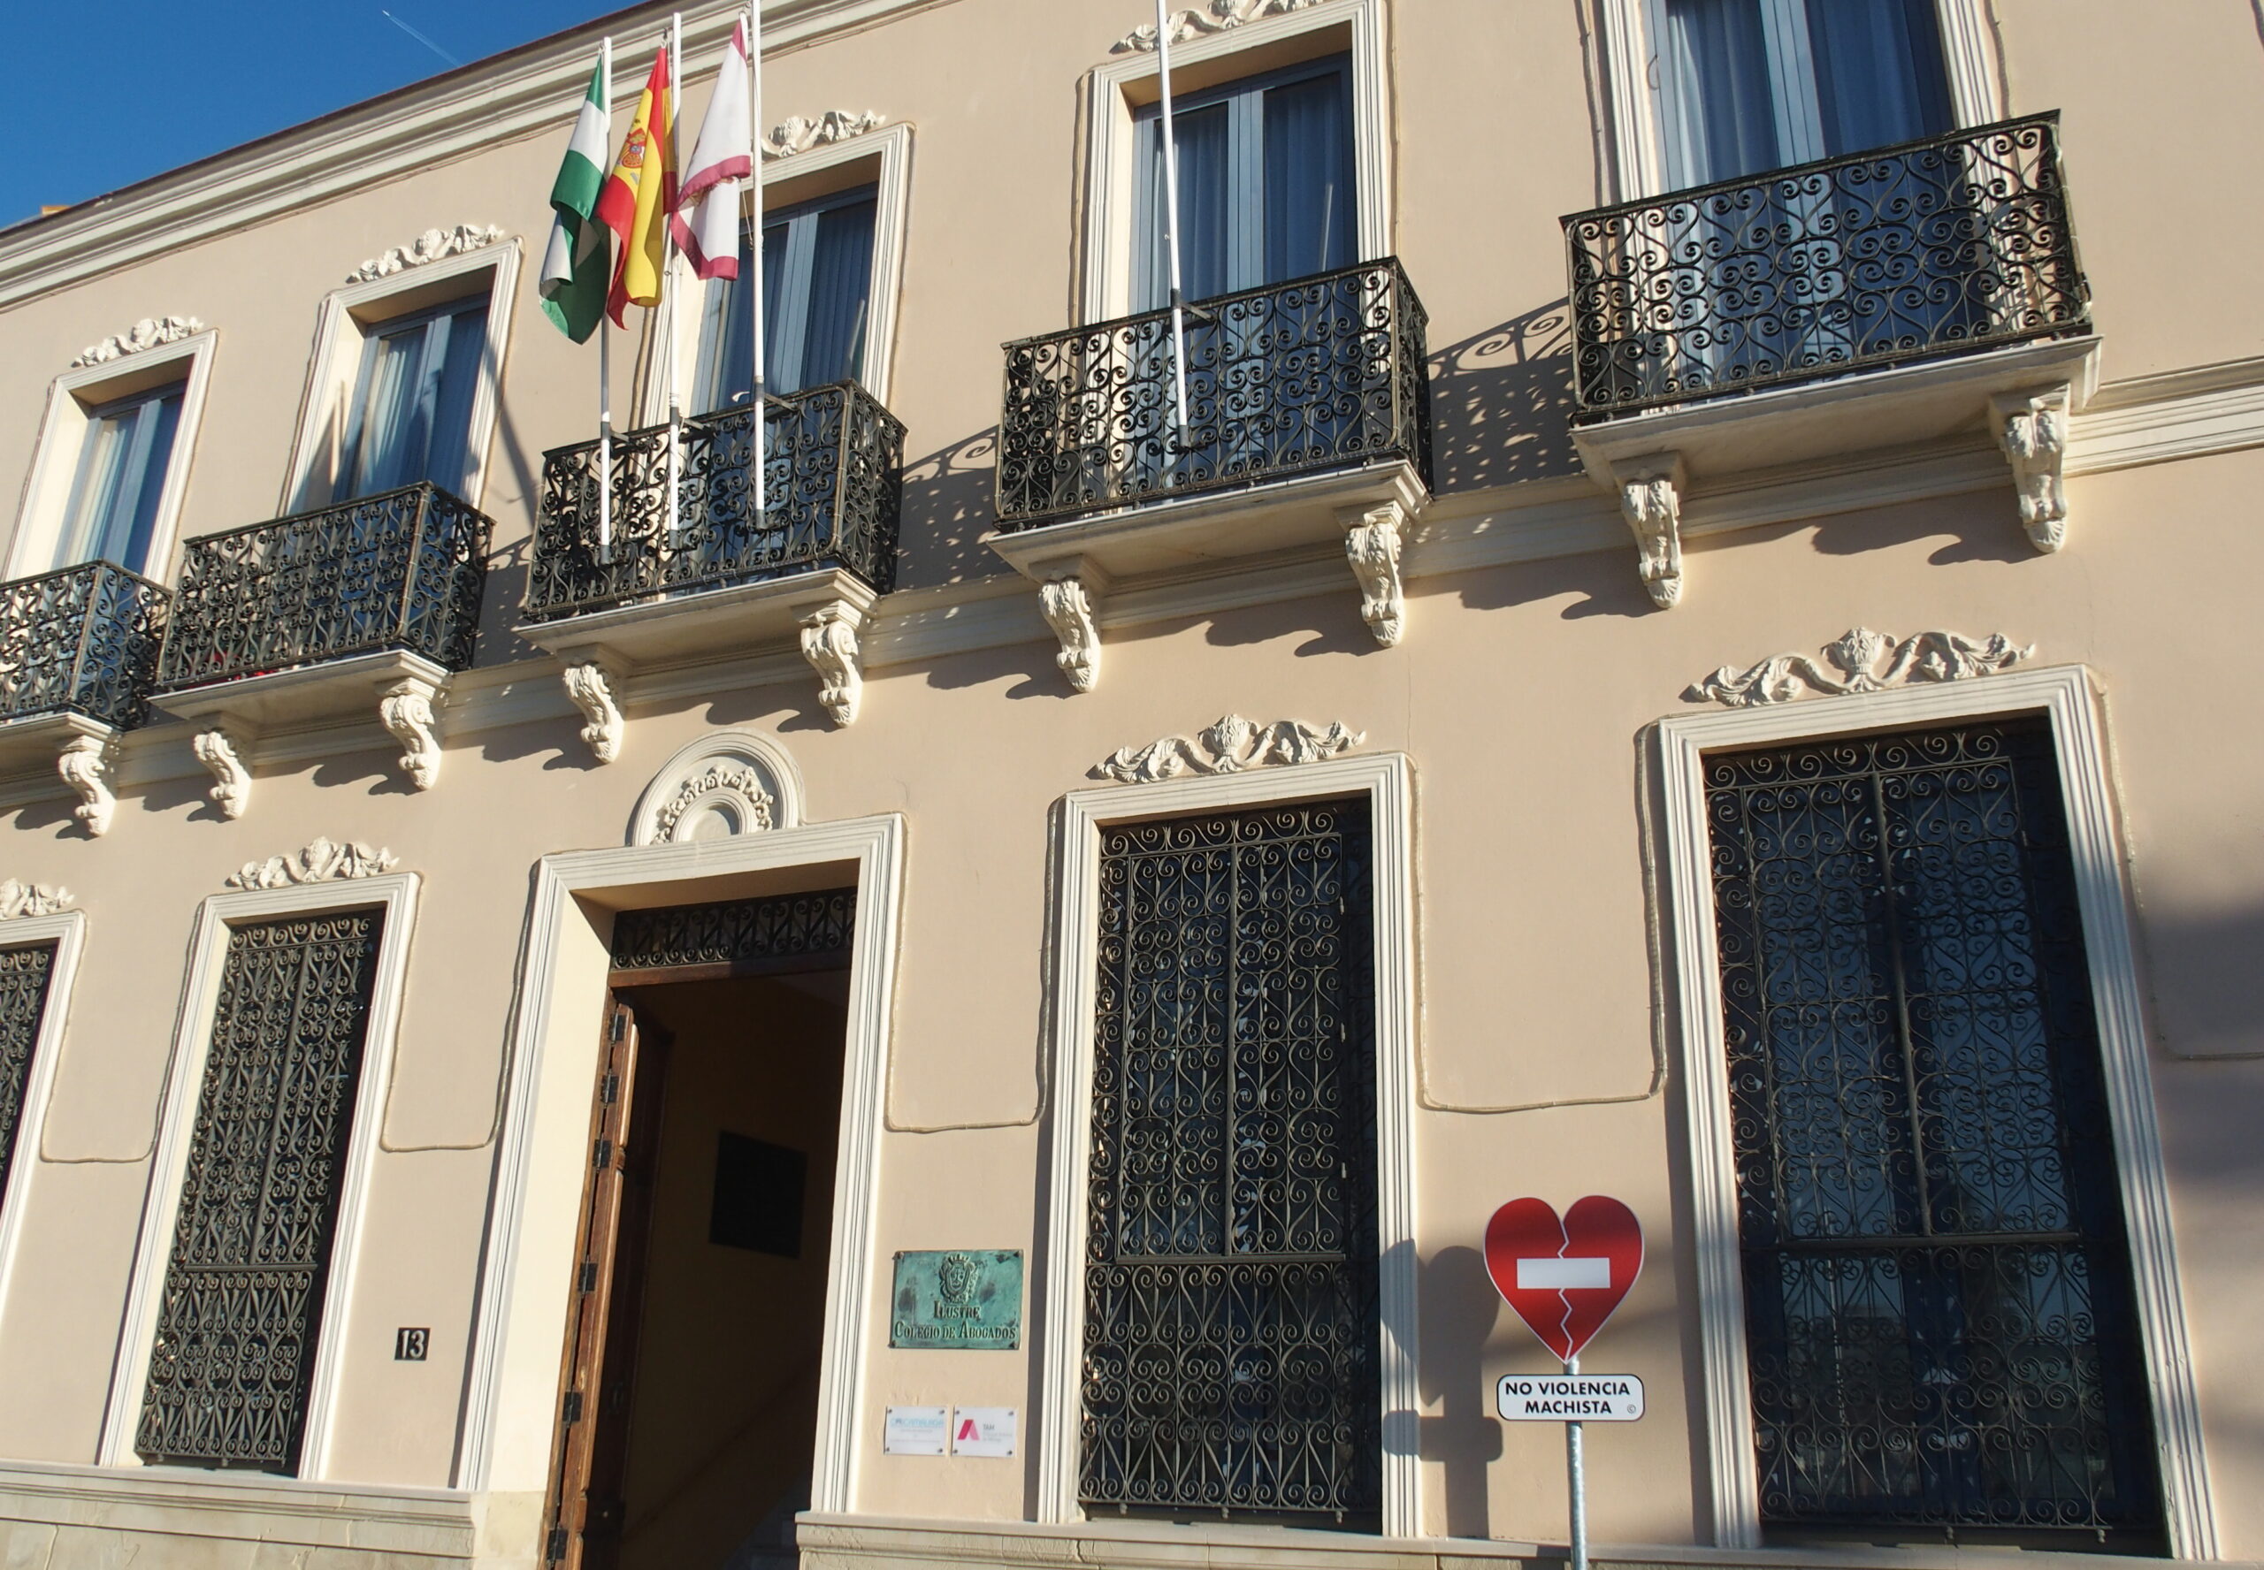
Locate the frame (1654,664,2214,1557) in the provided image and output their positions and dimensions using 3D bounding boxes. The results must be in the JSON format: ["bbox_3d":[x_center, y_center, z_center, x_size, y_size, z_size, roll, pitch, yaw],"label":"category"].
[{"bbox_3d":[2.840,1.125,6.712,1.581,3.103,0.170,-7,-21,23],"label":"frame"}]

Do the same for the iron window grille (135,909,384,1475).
[{"bbox_3d":[-4.748,2.162,10.101,1.295,2.953,0.052,-7,-21,22],"label":"iron window grille"}]

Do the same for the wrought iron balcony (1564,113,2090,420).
[{"bbox_3d":[2.870,-2.026,7.698,1.957,0.995,0.596,-7,-21,22],"label":"wrought iron balcony"}]

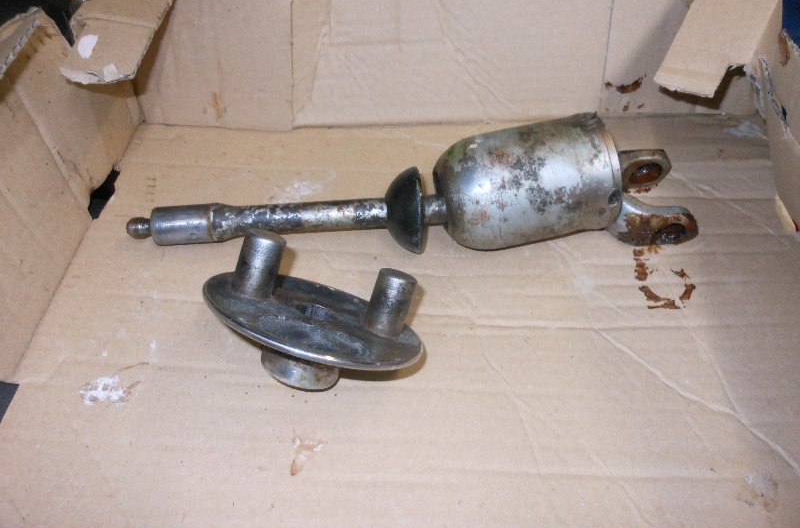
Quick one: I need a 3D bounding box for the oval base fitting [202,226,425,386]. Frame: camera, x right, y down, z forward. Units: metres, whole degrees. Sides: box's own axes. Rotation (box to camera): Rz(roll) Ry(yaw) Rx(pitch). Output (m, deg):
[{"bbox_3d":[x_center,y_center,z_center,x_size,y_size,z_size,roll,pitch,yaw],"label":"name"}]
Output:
[{"bbox_3d":[-0.037,0.023,0.292,0.099,0.055,0.099,16,12,-9],"label":"oval base fitting"}]

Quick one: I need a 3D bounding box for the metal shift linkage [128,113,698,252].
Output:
[{"bbox_3d":[0.004,-0.041,0.345,0.312,0.063,0.075,-4,50,-2],"label":"metal shift linkage"}]

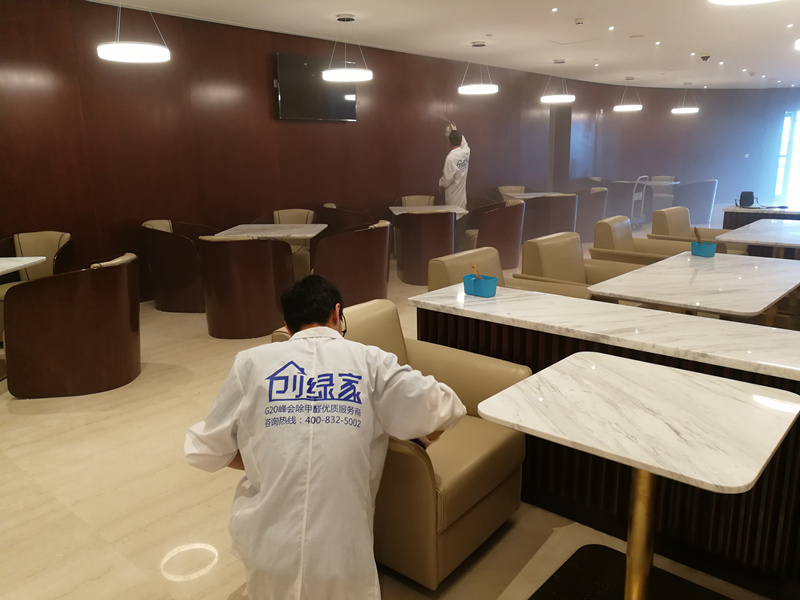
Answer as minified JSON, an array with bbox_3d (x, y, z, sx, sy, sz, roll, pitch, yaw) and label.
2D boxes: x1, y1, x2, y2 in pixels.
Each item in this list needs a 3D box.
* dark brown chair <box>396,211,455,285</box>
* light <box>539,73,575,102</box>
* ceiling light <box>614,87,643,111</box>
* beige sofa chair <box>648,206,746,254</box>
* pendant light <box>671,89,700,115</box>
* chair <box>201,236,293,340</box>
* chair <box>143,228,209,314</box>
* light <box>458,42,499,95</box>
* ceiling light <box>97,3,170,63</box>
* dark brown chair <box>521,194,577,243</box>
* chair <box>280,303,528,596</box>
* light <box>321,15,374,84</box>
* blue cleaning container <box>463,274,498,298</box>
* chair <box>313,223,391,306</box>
[{"bbox_3d":[0.273,-0.631,7.296,0.620,0.800,0.670,-3,13,-7],"label":"dark brown chair"},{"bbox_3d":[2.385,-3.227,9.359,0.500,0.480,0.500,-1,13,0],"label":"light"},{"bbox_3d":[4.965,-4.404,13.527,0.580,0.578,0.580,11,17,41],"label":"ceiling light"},{"bbox_3d":[3.151,-0.518,6.670,0.849,0.872,0.924,11,17,41],"label":"beige sofa chair"},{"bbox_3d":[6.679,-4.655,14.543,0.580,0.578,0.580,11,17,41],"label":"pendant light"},{"bbox_3d":[-1.262,-0.156,5.159,0.670,0.800,0.670,1,13,8],"label":"chair"},{"bbox_3d":[-2.044,-0.333,5.947,0.670,0.800,0.670,1,13,7],"label":"chair"},{"bbox_3d":[1.160,-3.405,9.200,0.580,0.700,0.580,-1,13,0],"label":"light"},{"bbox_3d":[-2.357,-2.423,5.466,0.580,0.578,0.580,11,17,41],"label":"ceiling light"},{"bbox_3d":[2.186,-1.126,9.071,0.670,0.800,0.670,-5,14,-18],"label":"dark brown chair"},{"bbox_3d":[0.008,0.477,2.448,0.780,0.785,0.610,10,17,38],"label":"chair"},{"bbox_3d":[-0.628,-2.931,7.302,0.580,0.700,0.580,-1,13,0],"label":"light"},{"bbox_3d":[0.387,-0.069,2.962,0.160,0.094,0.100,11,17,41],"label":"blue cleaning container"},{"bbox_3d":[-0.434,-0.314,5.782,0.670,0.800,0.670,0,13,2],"label":"chair"}]

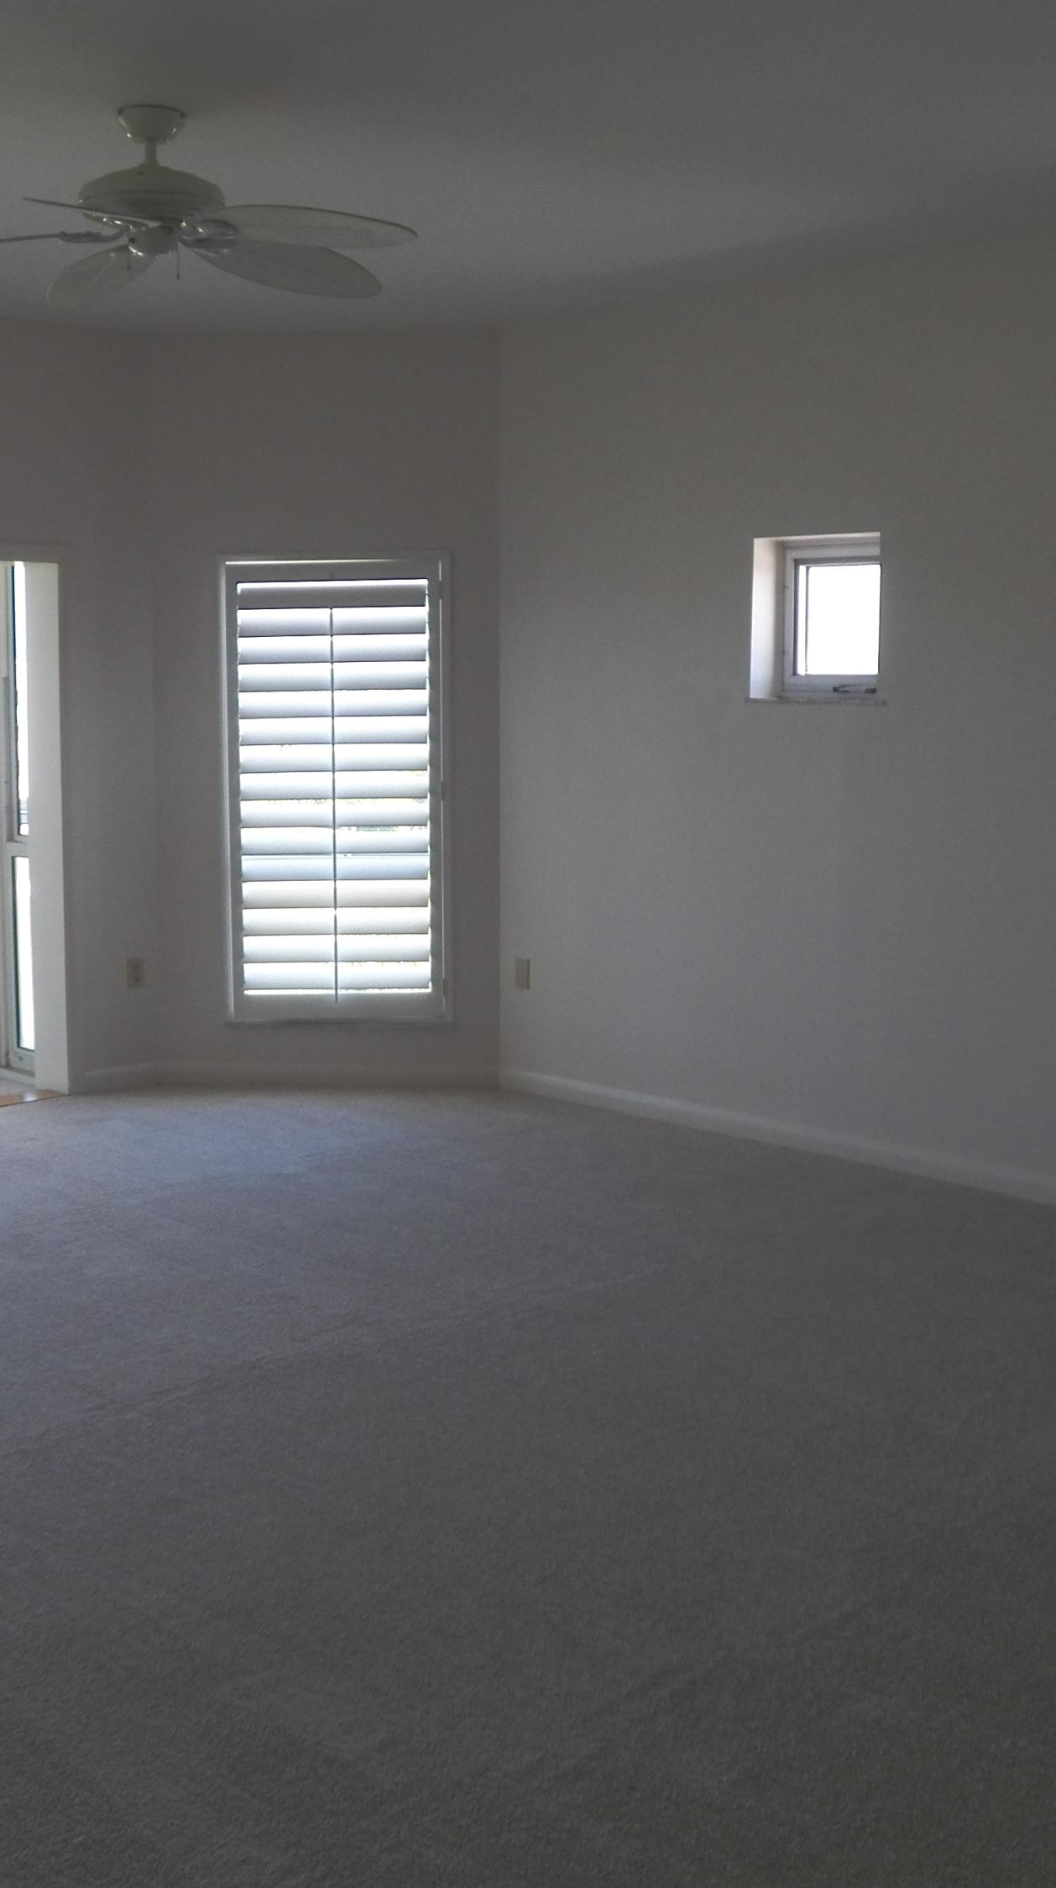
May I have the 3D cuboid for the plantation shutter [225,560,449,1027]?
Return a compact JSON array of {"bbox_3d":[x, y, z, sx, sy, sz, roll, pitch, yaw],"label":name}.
[{"bbox_3d":[-0.701,-0.558,7.507,0.790,1.690,0.070,0,8,0],"label":"plantation shutter"}]

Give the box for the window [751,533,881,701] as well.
[{"bbox_3d":[0.958,-1.032,6.463,0.150,0.520,0.510,-7,11,-44],"label":"window"}]

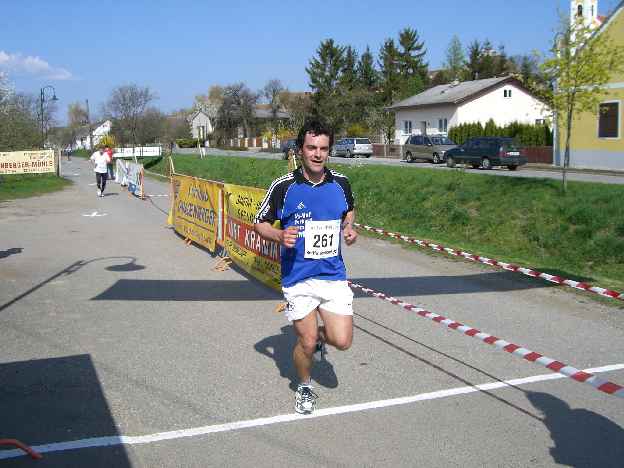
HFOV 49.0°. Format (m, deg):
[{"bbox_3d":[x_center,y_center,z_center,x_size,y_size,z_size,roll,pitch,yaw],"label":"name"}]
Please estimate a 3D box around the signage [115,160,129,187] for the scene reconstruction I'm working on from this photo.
[{"bbox_3d":[-8.500,-2.714,30.908,0.120,1.030,4.522,-3,7,-21],"label":"signage"}]

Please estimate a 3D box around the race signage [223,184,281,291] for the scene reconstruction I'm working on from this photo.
[{"bbox_3d":[-0.650,-0.039,8.432,0.080,1.040,3.204,-3,7,-22],"label":"race signage"}]

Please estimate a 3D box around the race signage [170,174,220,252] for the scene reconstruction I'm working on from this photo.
[{"bbox_3d":[-2.105,-0.443,11.908,0.080,1.040,3.673,-3,7,-21],"label":"race signage"}]

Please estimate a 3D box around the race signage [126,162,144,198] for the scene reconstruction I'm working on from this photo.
[{"bbox_3d":[-6.125,-1.855,23.708,0.120,1.030,3.681,-3,7,-21],"label":"race signage"}]

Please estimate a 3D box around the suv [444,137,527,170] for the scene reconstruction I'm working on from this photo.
[{"bbox_3d":[8.373,-3.861,33.009,1.730,1.490,4.350,-3,7,-25],"label":"suv"}]

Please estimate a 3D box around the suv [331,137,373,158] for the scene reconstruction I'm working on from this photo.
[{"bbox_3d":[2.951,-6.538,52.467,1.750,1.480,4.600,-3,7,-21],"label":"suv"}]

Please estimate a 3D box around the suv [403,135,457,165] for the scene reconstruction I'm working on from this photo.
[{"bbox_3d":[7.179,-5.078,41.485,1.720,1.660,4.100,-4,8,-28],"label":"suv"}]

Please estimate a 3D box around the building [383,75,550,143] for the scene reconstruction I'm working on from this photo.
[{"bbox_3d":[12.911,-9.214,54.682,10.500,5.750,9.200,-3,7,-25],"label":"building"}]

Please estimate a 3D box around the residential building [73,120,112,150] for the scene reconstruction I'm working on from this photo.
[{"bbox_3d":[-41.300,-18.249,132.773,8.000,5.800,8.000,-3,7,-25],"label":"residential building"}]

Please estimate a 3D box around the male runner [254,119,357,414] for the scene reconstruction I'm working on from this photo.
[{"bbox_3d":[-0.050,0.181,4.181,0.560,1.710,0.700,-1,7,-10],"label":"male runner"}]

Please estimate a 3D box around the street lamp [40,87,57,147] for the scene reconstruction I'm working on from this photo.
[{"bbox_3d":[-15.800,-6.244,41.049,1.120,5.280,0.550,-2,7,-18],"label":"street lamp"}]

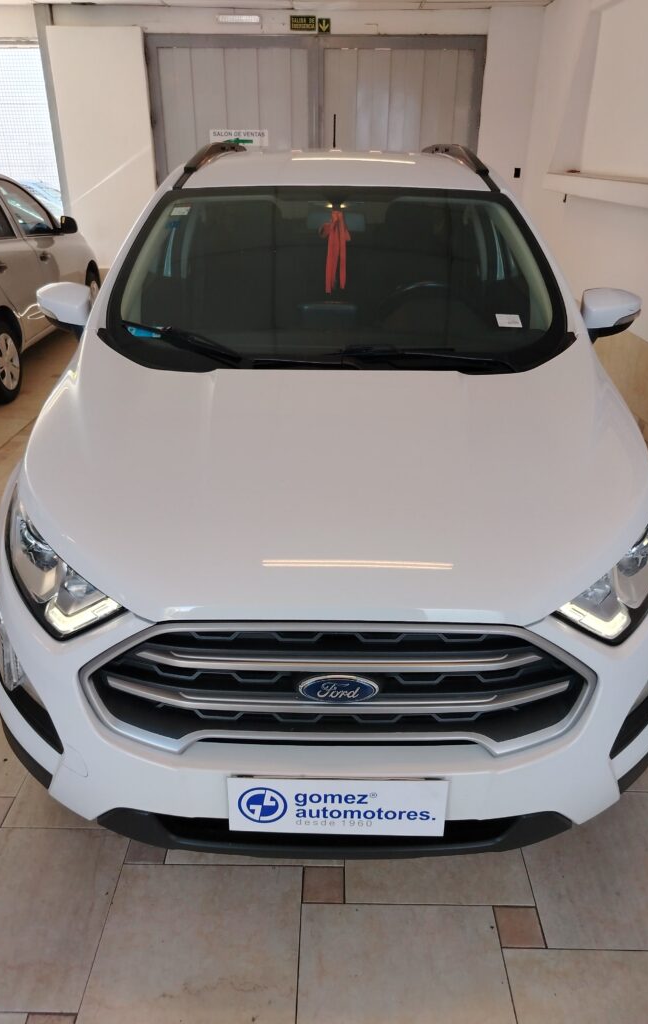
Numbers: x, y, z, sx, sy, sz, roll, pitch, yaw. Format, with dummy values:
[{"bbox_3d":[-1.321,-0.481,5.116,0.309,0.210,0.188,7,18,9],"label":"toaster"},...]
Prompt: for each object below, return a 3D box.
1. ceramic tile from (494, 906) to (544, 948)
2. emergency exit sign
[{"bbox_3d":[0.449,0.955,1.629,0.100,0.010,0.100,0,26,1],"label":"ceramic tile"},{"bbox_3d":[-0.223,-5.308,7.717,0.279,0.139,0.012,0,26,0],"label":"emergency exit sign"}]

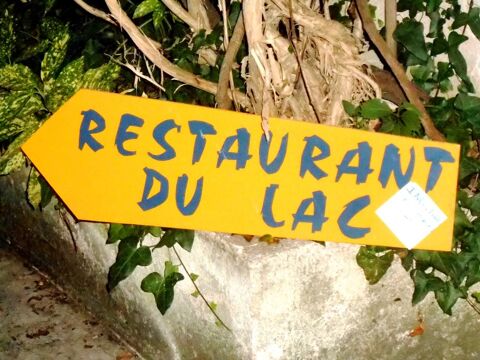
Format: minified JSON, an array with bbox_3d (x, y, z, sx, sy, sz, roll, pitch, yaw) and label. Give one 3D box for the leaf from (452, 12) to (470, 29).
[{"bbox_3d":[0.452,-0.325,2.970,0.037,0.033,0.015,0,-18,0],"label":"leaf"}]

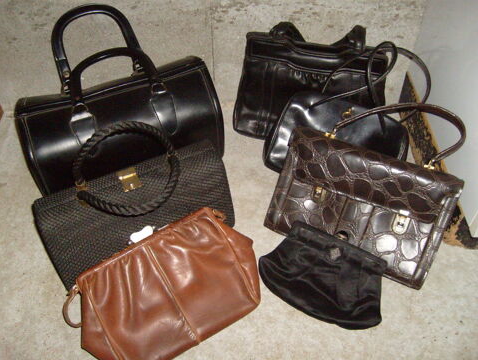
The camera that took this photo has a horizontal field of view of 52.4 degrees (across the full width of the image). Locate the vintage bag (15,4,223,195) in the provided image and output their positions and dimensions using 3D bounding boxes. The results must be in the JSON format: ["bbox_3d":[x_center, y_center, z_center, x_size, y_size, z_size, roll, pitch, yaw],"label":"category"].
[{"bbox_3d":[-0.237,-0.163,0.984,0.366,0.312,0.195,-18,49,-15],"label":"vintage bag"}]

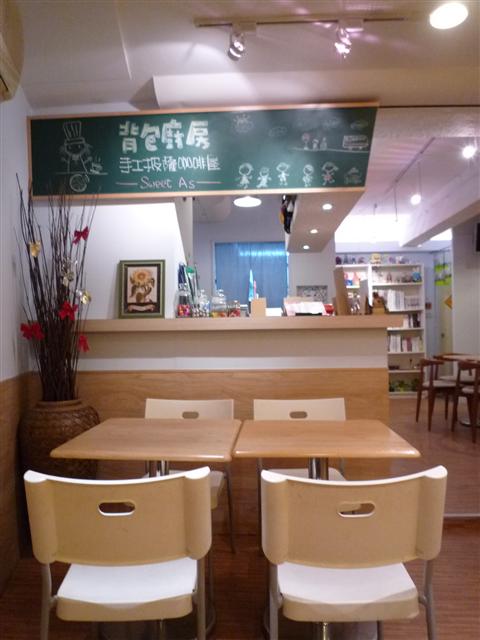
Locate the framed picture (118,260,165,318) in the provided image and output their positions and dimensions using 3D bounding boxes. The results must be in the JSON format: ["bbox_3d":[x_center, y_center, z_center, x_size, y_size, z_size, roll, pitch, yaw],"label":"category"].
[{"bbox_3d":[-0.557,-0.173,2.625,0.250,0.325,0.030,-1,-9,3],"label":"framed picture"}]

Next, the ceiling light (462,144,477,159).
[{"bbox_3d":[1.663,-1.221,3.350,0.090,0.100,0.090,-1,-1,3],"label":"ceiling light"}]

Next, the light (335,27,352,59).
[{"bbox_3d":[0.459,-1.231,2.050,0.075,0.120,0.095,-1,-1,-9],"label":"light"}]

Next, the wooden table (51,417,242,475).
[{"bbox_3d":[-0.299,0.802,1.751,0.600,0.735,0.580,-1,-1,3],"label":"wooden table"}]

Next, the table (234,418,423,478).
[{"bbox_3d":[0.295,0.794,1.720,0.600,0.735,0.580,-1,-1,3],"label":"table"}]

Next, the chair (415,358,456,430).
[{"bbox_3d":[2.292,0.833,5.256,0.470,0.750,0.530,-1,-1,-1],"label":"chair"}]

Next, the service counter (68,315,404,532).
[{"bbox_3d":[-0.125,0.588,2.611,1.930,1.195,0.500,-1,-1,3],"label":"service counter"}]

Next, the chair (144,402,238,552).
[{"bbox_3d":[-0.278,0.816,2.198,0.490,0.800,0.530,-1,-1,3],"label":"chair"}]

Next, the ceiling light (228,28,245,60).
[{"bbox_3d":[-0.016,-1.276,2.144,0.072,0.110,0.085,-1,-1,3],"label":"ceiling light"}]

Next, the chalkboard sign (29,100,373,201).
[{"bbox_3d":[-0.211,-0.972,2.667,1.980,0.475,0.050,-1,6,3],"label":"chalkboard sign"}]

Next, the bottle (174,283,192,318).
[{"bbox_3d":[-0.302,-0.104,2.470,0.092,0.190,0.092,-1,-1,3],"label":"bottle"}]

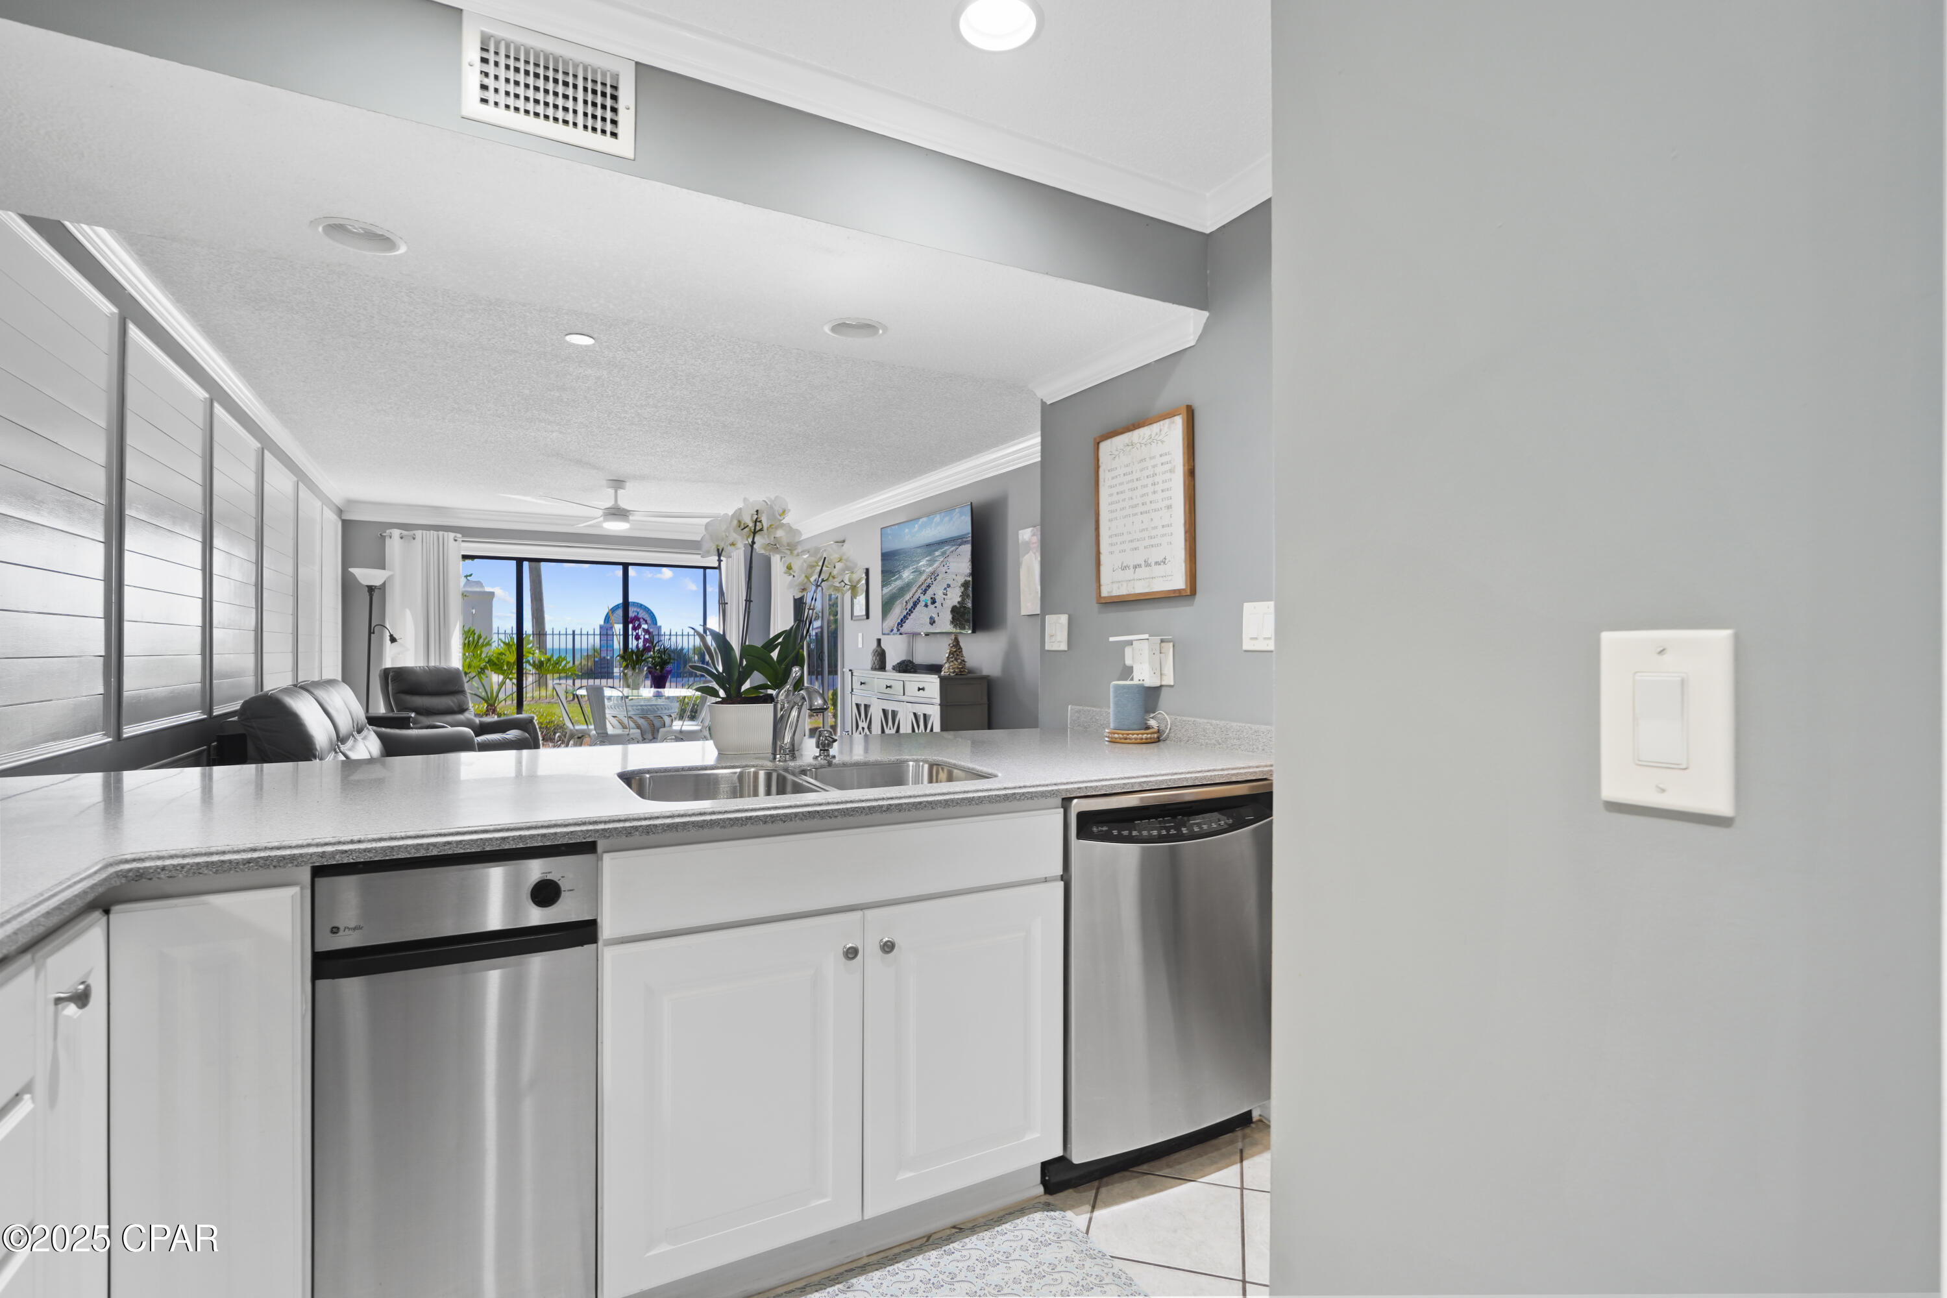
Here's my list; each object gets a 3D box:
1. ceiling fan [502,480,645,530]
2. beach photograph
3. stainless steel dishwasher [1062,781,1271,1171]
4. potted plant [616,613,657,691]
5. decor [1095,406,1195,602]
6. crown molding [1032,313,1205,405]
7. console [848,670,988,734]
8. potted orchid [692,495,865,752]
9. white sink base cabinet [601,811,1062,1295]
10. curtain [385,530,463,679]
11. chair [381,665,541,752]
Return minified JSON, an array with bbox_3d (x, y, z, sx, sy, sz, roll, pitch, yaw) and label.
[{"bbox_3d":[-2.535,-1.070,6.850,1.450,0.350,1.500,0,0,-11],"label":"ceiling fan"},{"bbox_3d":[-0.340,-0.527,6.596,0.060,0.840,1.510,0,0,-28],"label":"beach photograph"},{"bbox_3d":[0.336,0.767,2.333,0.610,0.860,0.600,0,0,-28],"label":"stainless steel dishwasher"},{"bbox_3d":[-3.196,0.035,8.700,0.360,0.730,0.350,0,0,-28],"label":"potted plant"},{"bbox_3d":[0.512,-0.412,2.765,0.030,0.530,0.435,0,0,-29],"label":"decor"},{"bbox_3d":[0.422,-0.894,2.895,0.058,0.070,0.845,0,0,-29],"label":"crown molding"},{"bbox_3d":[-0.421,0.680,6.442,0.360,1.020,1.530,0,0,-29],"label":"console"},{"bbox_3d":[-0.531,-0.068,2.500,0.400,0.690,0.280,0,0,-29],"label":"potted orchid"},{"bbox_3d":[-0.350,0.762,2.001,0.920,0.875,0.600,0,0,-28],"label":"white sink base cabinet"},{"bbox_3d":[-4.675,0.074,7.816,0.550,2.180,0.130,0,0,-29],"label":"curtain"},{"bbox_3d":[-3.929,0.660,7.100,0.950,1.050,0.900,0,0,21],"label":"chair"}]

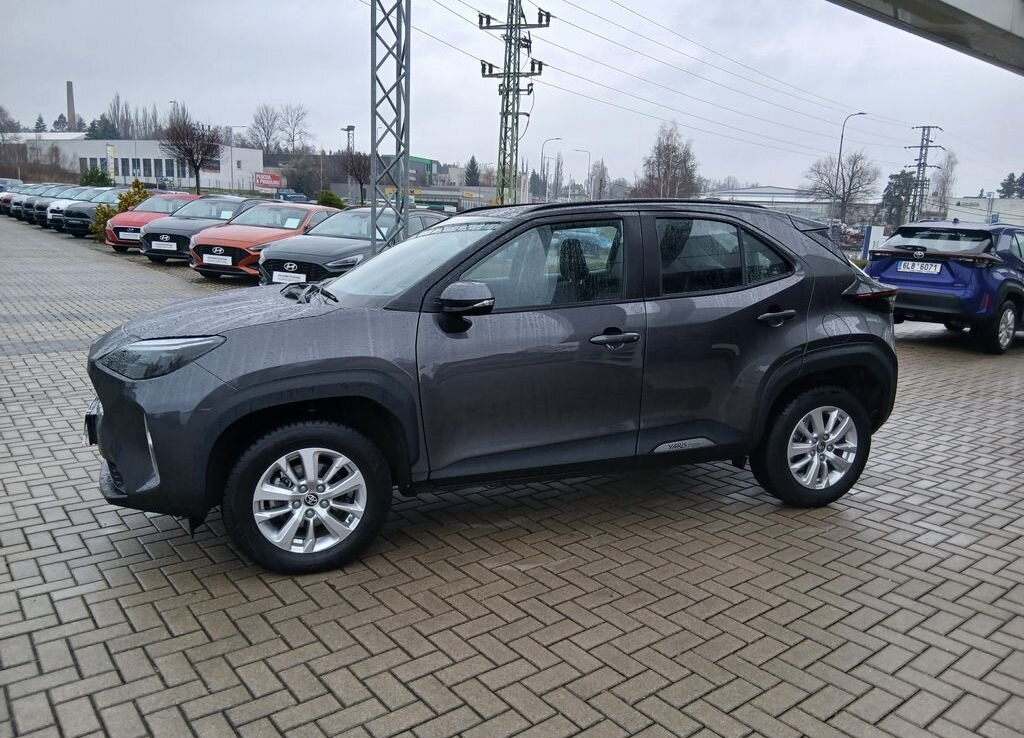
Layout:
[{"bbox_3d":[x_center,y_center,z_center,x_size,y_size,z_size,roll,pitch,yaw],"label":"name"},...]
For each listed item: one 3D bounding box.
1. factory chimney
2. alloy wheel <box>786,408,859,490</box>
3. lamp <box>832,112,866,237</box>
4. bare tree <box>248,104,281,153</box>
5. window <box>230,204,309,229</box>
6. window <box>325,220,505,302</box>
[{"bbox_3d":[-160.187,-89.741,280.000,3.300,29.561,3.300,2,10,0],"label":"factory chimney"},{"bbox_3d":[1.574,0.394,3.997,0.440,0.440,0.180,-3,11,-21],"label":"alloy wheel"},{"bbox_3d":[20.564,-11.275,47.000,1.800,9.000,0.300,-6,13,-35],"label":"lamp"},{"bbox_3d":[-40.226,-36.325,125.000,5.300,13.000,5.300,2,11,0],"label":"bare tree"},{"bbox_3d":[-4.591,-2.856,14.500,1.380,0.450,0.700,4,11,8],"label":"window"},{"bbox_3d":[-0.543,-0.572,3.890,0.817,0.086,1.340,-31,19,-12],"label":"window"}]

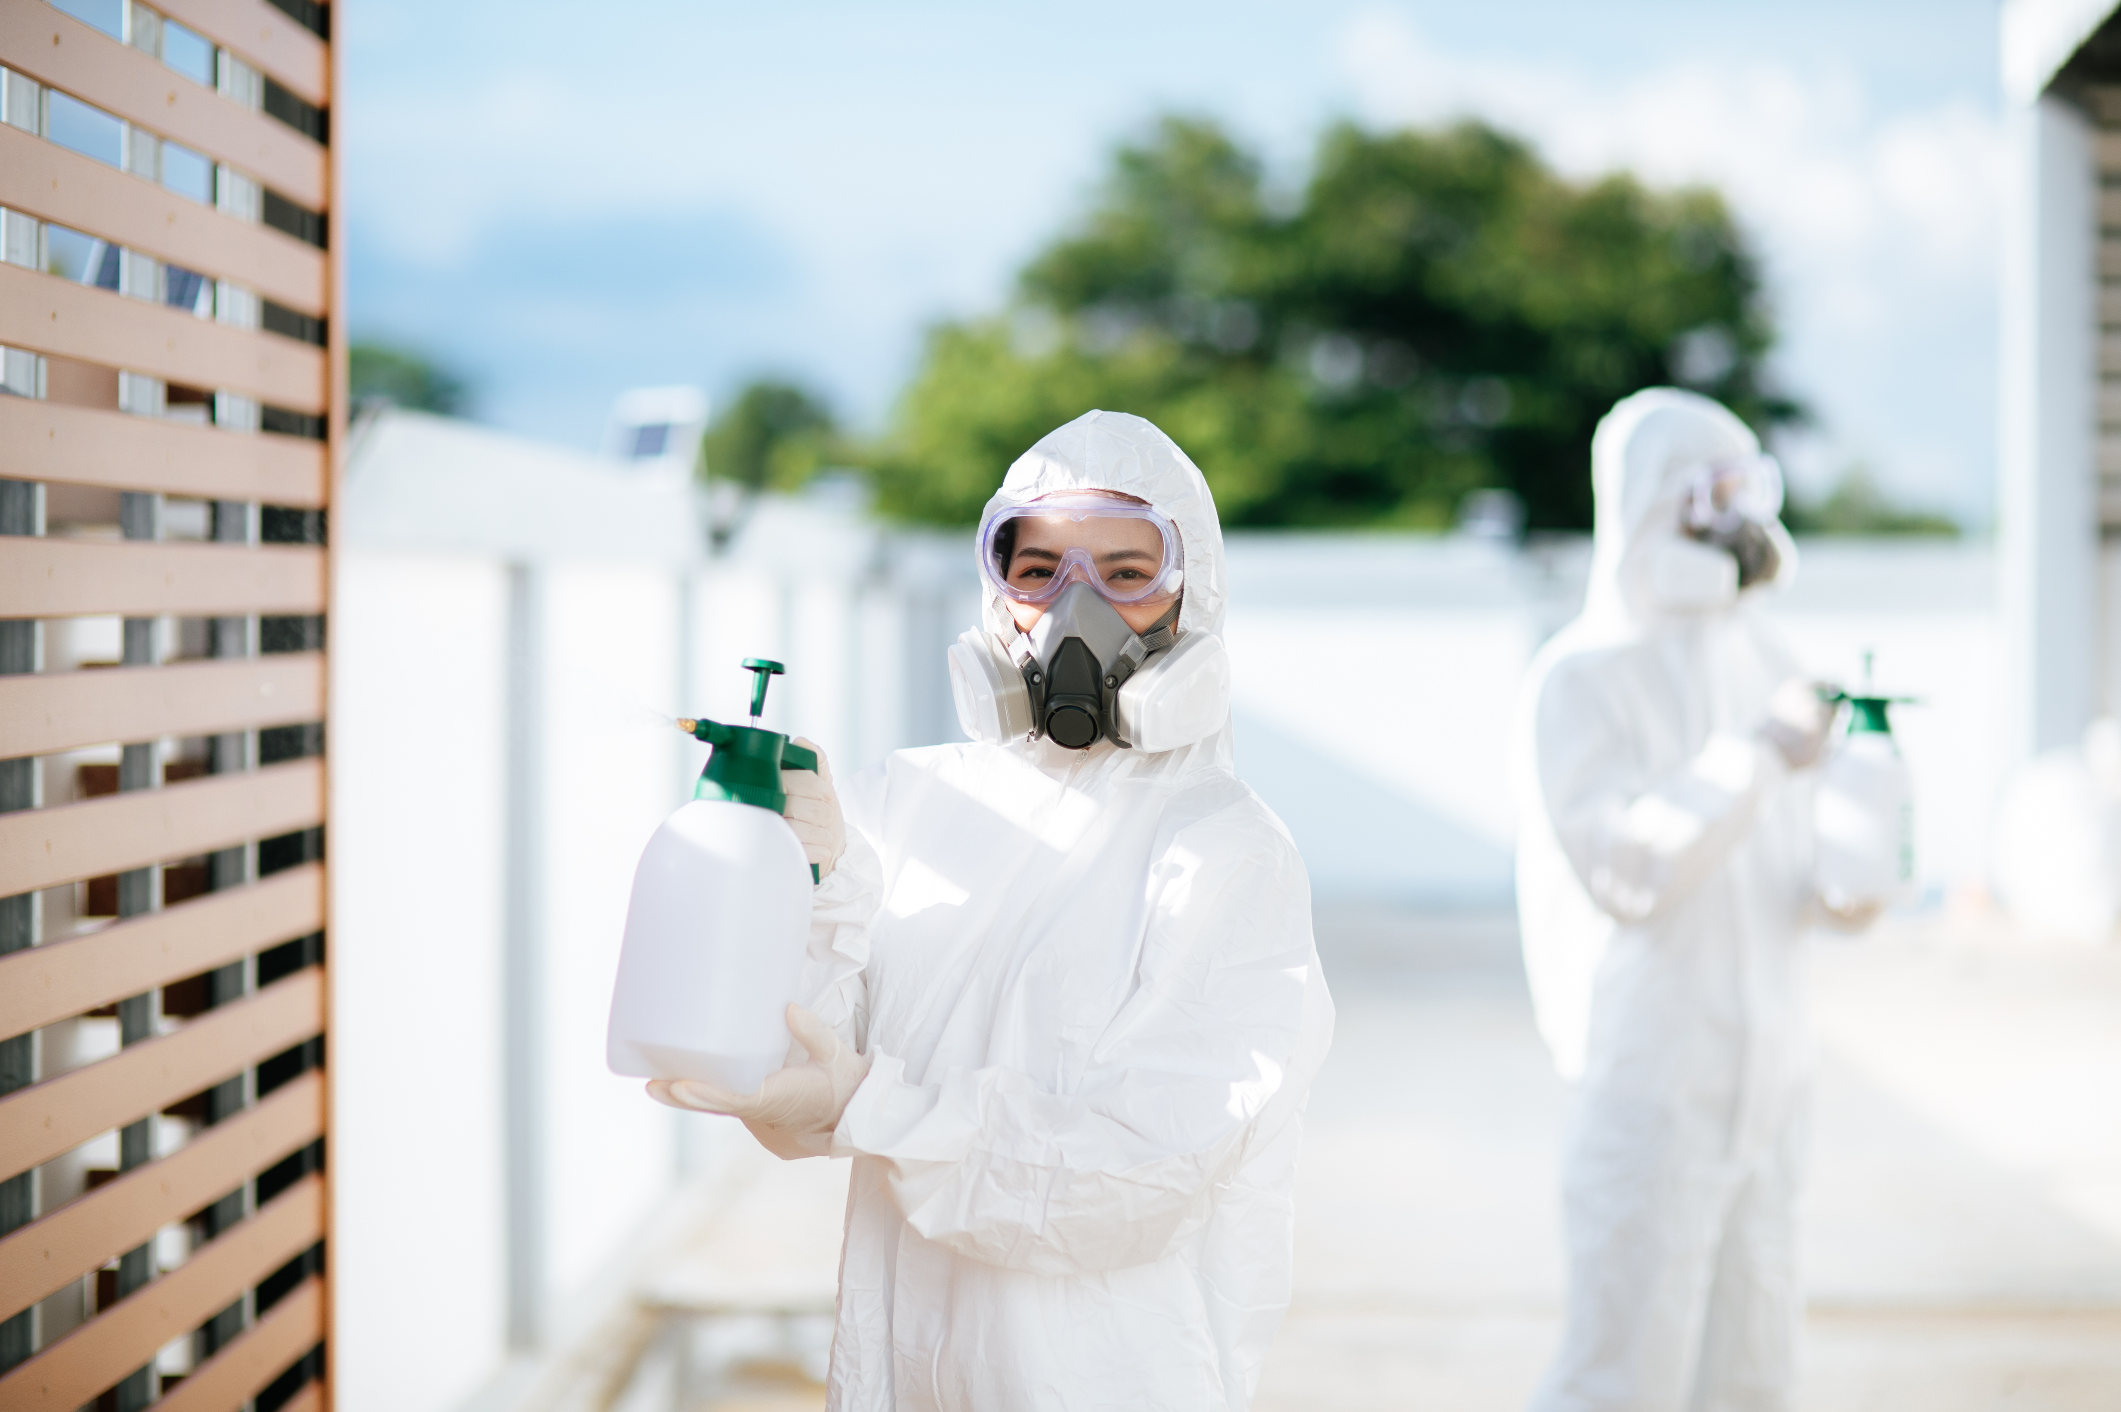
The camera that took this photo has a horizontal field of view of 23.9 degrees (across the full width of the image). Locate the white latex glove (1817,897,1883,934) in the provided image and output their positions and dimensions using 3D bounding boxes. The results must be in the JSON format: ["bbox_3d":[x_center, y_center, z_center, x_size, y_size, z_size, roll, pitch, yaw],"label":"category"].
[{"bbox_3d":[0.853,0.228,5.450,0.080,0.050,0.110,0,1,-18],"label":"white latex glove"}]

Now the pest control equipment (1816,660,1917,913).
[{"bbox_3d":[0.878,0.087,5.450,0.135,0.286,0.120,1,1,18],"label":"pest control equipment"}]

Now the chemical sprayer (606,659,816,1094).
[{"bbox_3d":[-0.221,0.104,3.322,0.138,0.285,0.124,19,-13,-42],"label":"chemical sprayer"}]

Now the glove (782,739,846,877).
[{"bbox_3d":[-0.168,0.069,3.370,0.085,0.100,0.070,19,-13,-42],"label":"glove"}]

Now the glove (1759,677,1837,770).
[{"bbox_3d":[0.799,0.019,5.430,0.085,0.100,0.085,1,1,18],"label":"glove"}]

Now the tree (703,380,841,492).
[{"bbox_3d":[-4.333,-2.589,75.000,2.700,4.580,2.700,1,1,0],"label":"tree"}]

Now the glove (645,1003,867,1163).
[{"bbox_3d":[-0.200,0.248,3.310,0.150,0.103,0.100,1,1,-3],"label":"glove"}]

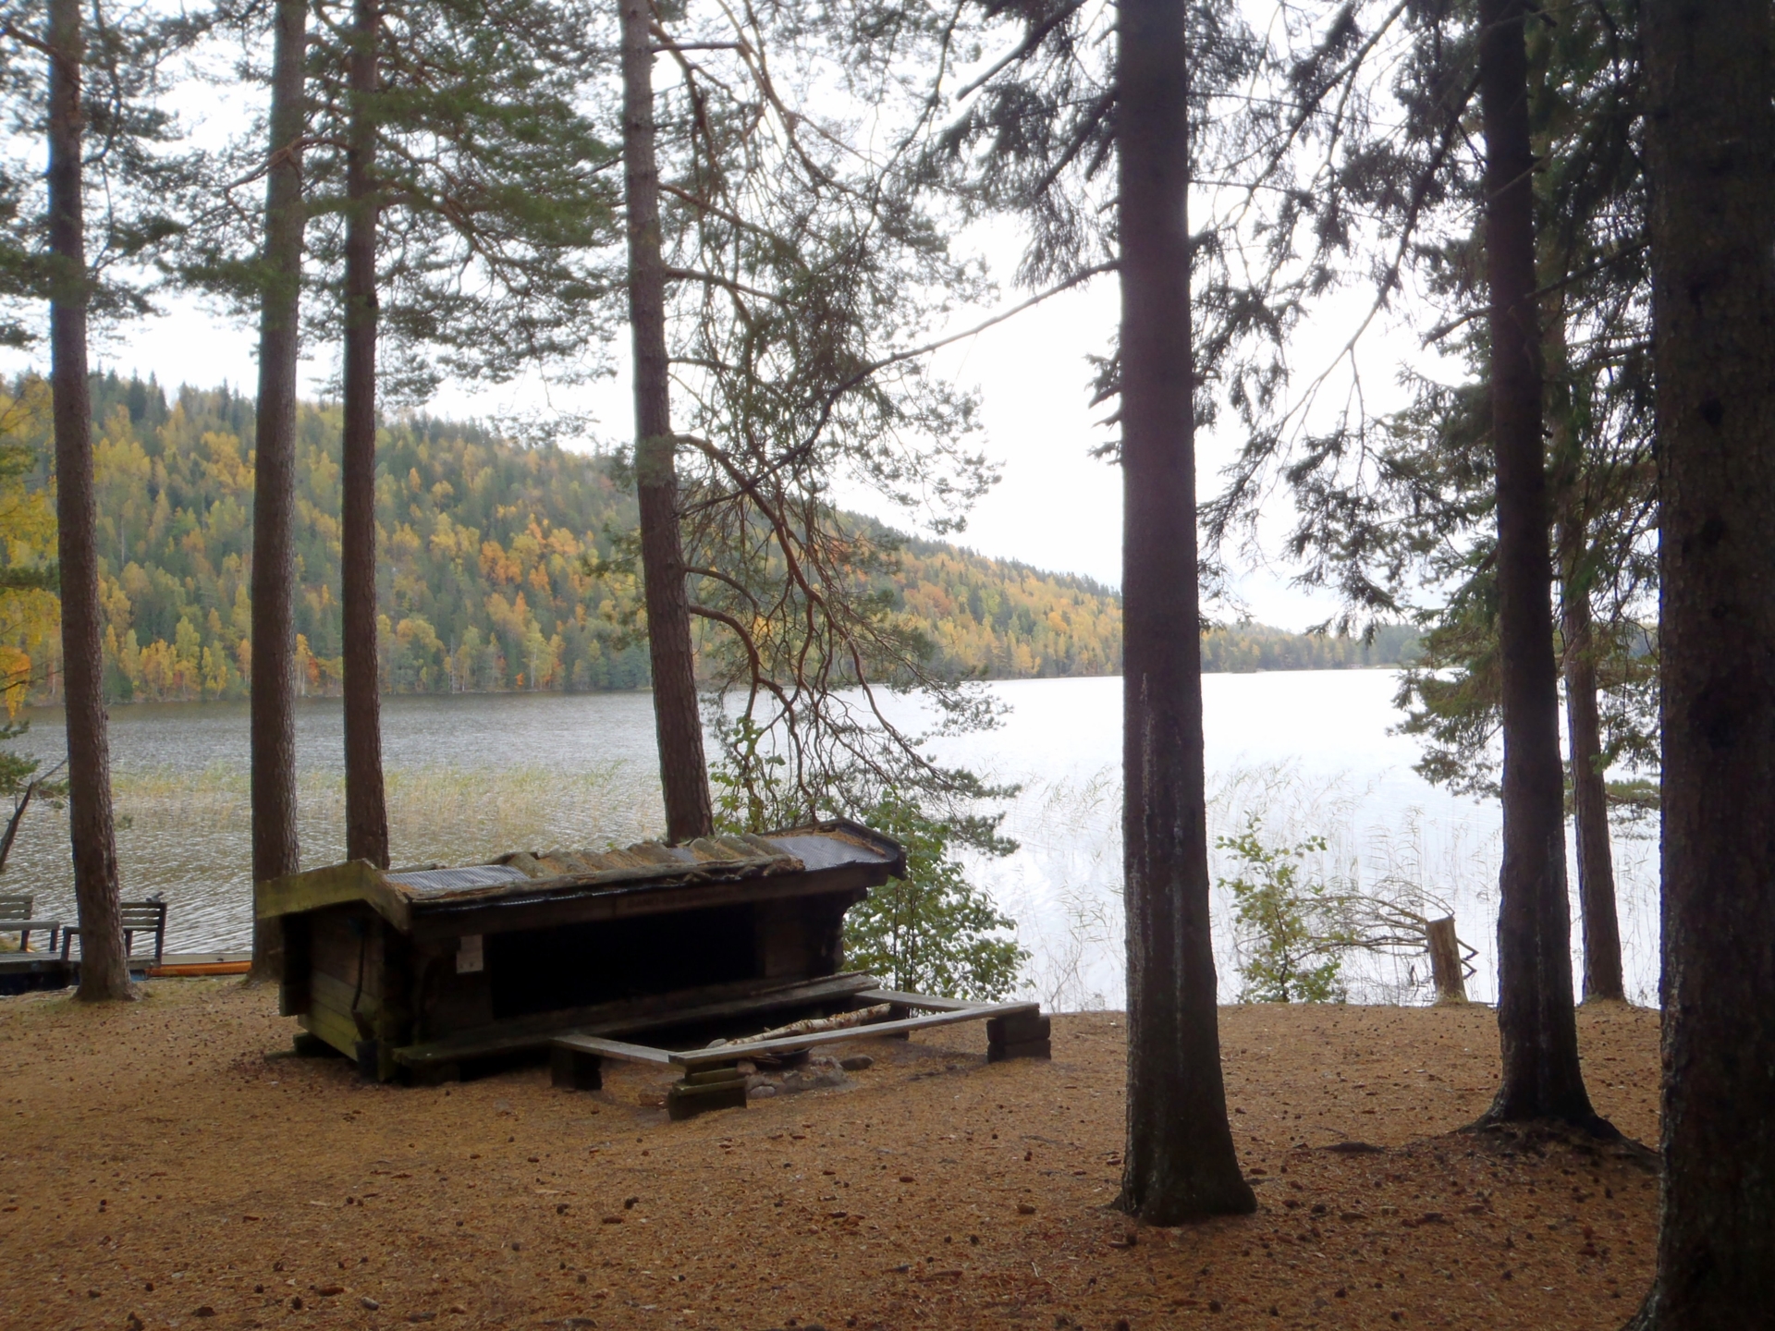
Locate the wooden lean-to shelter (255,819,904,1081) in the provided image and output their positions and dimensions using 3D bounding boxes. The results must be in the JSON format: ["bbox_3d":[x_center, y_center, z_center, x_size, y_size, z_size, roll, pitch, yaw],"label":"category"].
[{"bbox_3d":[-2.830,2.300,13.250,4.600,1.650,3.600,0,0,-39],"label":"wooden lean-to shelter"}]

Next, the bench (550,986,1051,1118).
[{"bbox_3d":[-0.600,2.830,10.750,3.200,0.450,1.500,0,0,-33],"label":"bench"}]

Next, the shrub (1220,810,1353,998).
[{"bbox_3d":[3.850,2.380,13.900,1.250,1.850,1.100,0,0,0],"label":"shrub"}]

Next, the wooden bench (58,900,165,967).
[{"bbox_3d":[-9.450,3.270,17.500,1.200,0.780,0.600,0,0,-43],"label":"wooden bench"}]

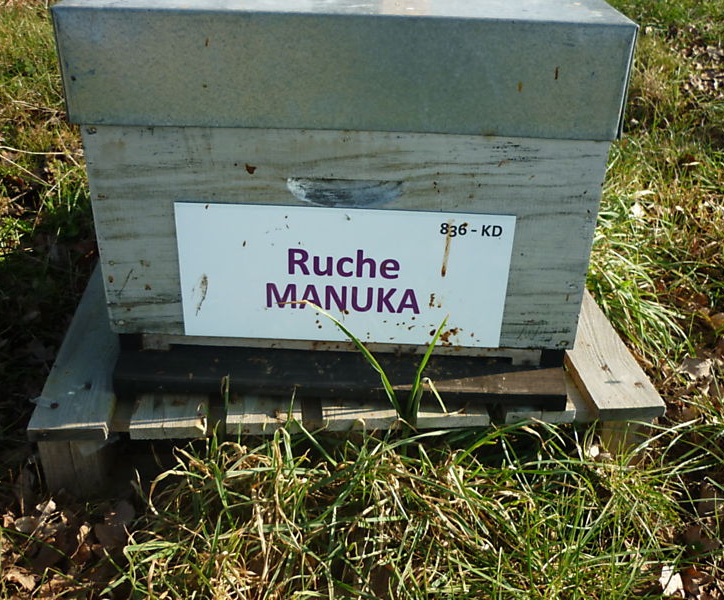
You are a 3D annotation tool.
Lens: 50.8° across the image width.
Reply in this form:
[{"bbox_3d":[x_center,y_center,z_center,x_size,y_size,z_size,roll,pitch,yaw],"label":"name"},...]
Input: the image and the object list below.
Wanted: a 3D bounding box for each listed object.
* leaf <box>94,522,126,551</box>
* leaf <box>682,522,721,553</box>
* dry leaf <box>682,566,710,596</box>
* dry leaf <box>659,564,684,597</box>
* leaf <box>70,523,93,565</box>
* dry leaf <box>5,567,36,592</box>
[{"bbox_3d":[-0.230,0.216,0.699,0.027,0.010,0.025,-6,27,-15],"label":"leaf"},{"bbox_3d":[0.325,0.227,0.730,0.037,0.010,0.032,19,34,28],"label":"leaf"},{"bbox_3d":[0.298,0.251,0.679,0.026,0.009,0.029,20,35,28],"label":"dry leaf"},{"bbox_3d":[0.268,0.242,0.660,0.020,0.011,0.029,11,28,19],"label":"dry leaf"},{"bbox_3d":[-0.251,0.218,0.684,0.018,0.015,0.036,1,26,-1],"label":"leaf"},{"bbox_3d":[-0.288,0.236,0.644,0.031,0.009,0.016,16,30,27],"label":"dry leaf"}]

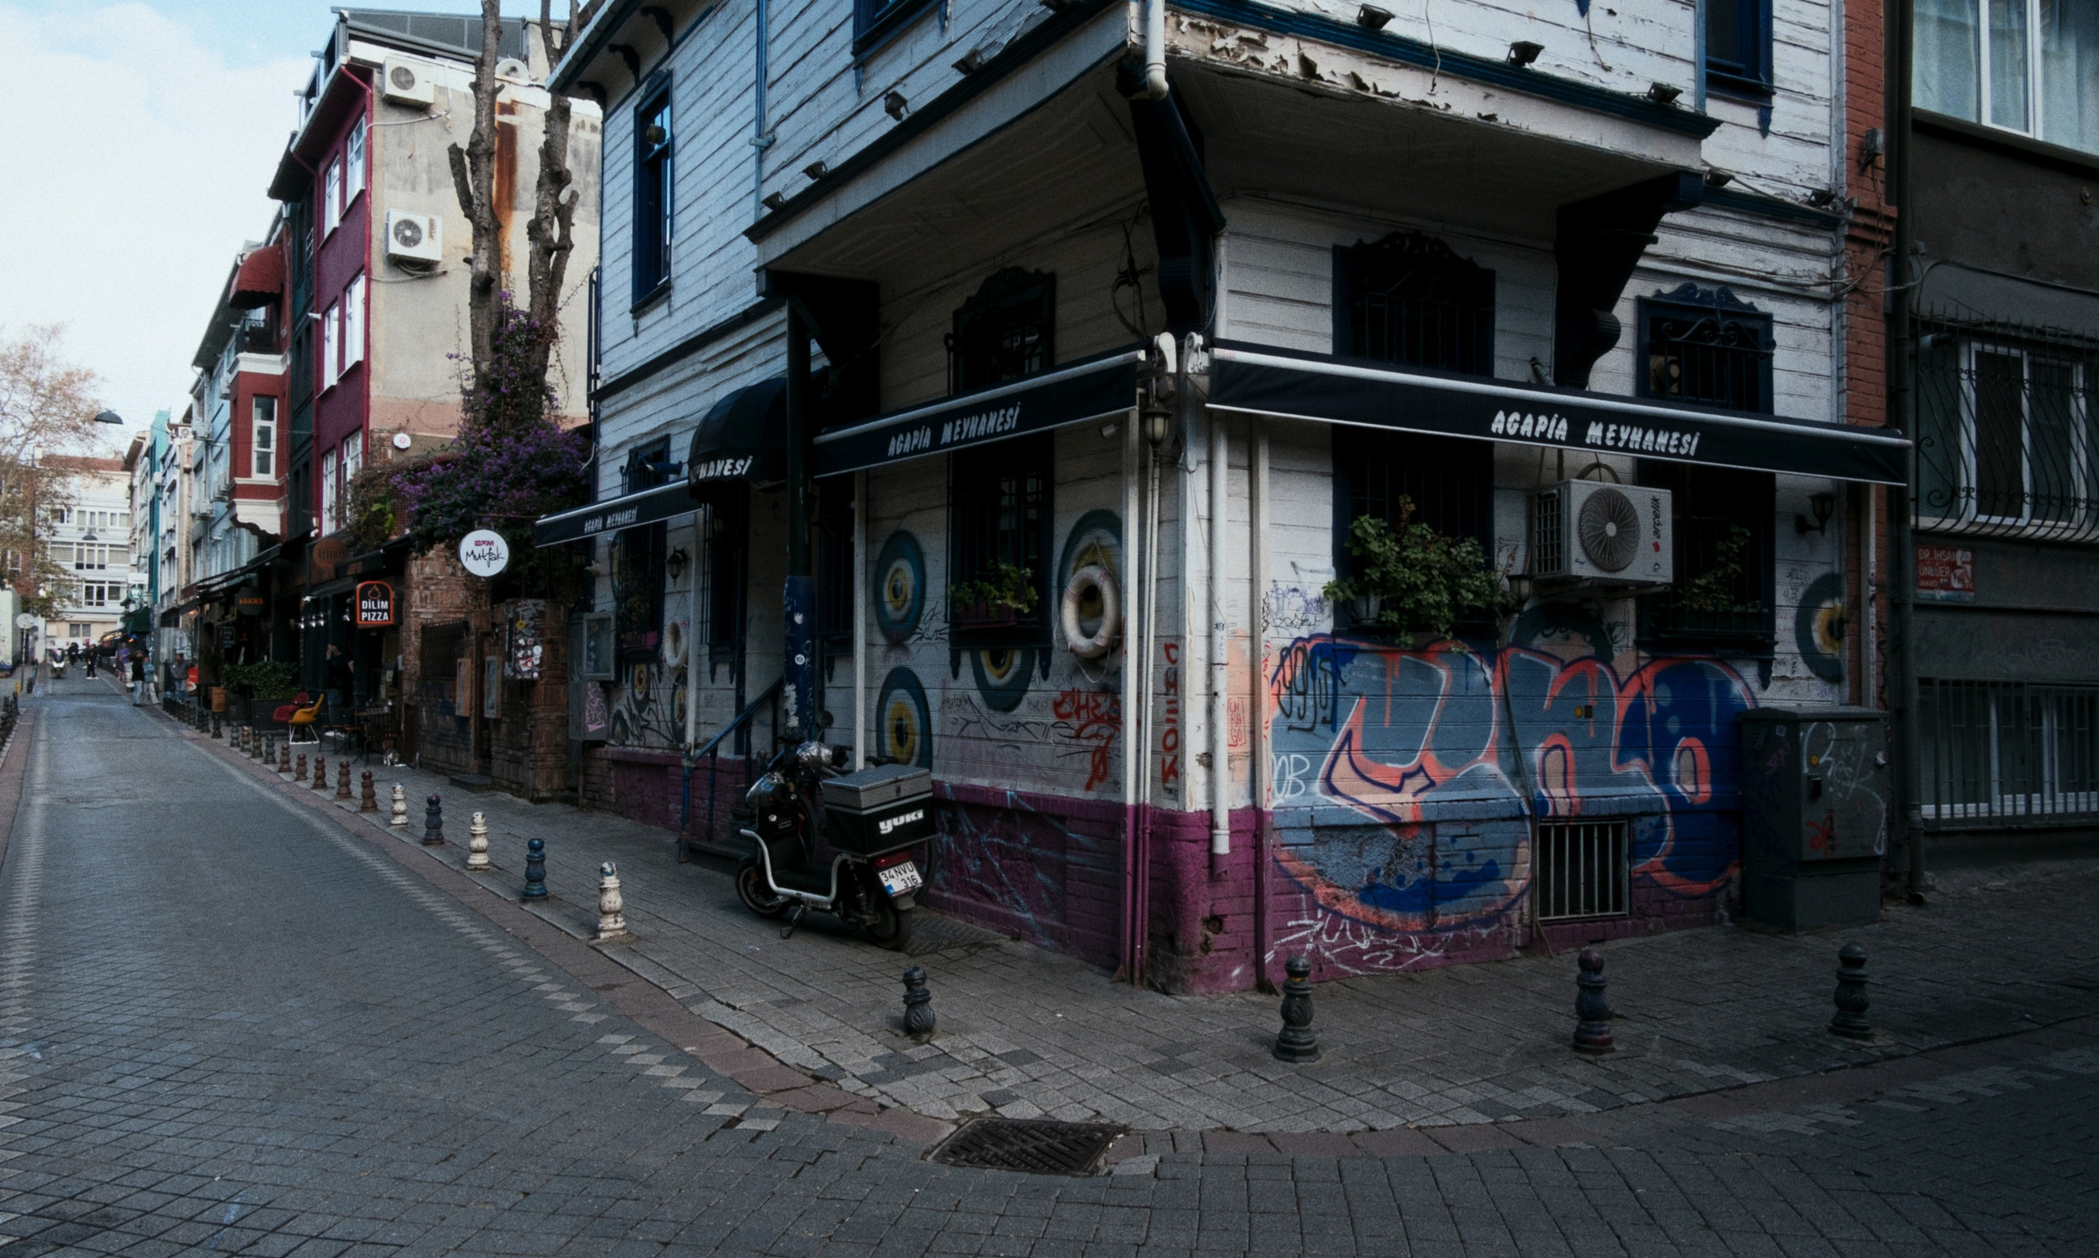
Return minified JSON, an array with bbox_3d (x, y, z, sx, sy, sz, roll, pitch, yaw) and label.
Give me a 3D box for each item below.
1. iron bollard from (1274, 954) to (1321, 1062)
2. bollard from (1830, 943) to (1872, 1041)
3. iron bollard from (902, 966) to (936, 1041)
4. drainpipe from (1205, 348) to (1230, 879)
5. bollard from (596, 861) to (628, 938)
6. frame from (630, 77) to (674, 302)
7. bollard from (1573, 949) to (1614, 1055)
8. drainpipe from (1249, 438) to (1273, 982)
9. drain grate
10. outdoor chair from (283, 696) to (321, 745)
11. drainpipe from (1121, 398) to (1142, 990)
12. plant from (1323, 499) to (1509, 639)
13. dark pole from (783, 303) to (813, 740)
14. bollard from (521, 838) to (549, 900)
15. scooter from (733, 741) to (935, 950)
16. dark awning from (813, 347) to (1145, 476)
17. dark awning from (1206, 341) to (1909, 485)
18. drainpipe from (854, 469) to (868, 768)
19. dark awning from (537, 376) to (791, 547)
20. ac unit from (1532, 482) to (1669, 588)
[{"bbox_3d":[1.058,1.617,5.979,0.200,0.454,0.200,1,-3,0],"label":"iron bollard"},{"bbox_3d":[3.740,1.695,6.527,0.178,0.446,0.178,2,-3,-24],"label":"bollard"},{"bbox_3d":[-0.575,1.653,6.177,0.145,0.318,0.145,1,-3,0],"label":"iron bollard"},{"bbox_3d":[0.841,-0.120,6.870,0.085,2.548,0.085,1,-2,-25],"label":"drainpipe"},{"bbox_3d":[-2.596,1.609,8.280,0.185,0.457,0.185,3,-3,-36],"label":"bollard"},{"bbox_3d":[-3.933,-4.309,13.868,0.140,2.000,1.120,2,-2,-34],"label":"frame"},{"bbox_3d":[2.373,1.627,6.109,0.183,0.457,0.183,2,-3,-24],"label":"bollard"},{"bbox_3d":[1.058,0.375,6.969,0.090,2.824,0.080,1,-2,-25],"label":"drainpipe"},{"bbox_3d":[-0.070,1.824,4.889,0.580,0.050,0.515,0,-3,14],"label":"drain grate"},{"bbox_3d":[-12.483,1.523,23.400,0.620,0.820,0.620,2,-2,-32],"label":"outdoor chair"},{"bbox_3d":[0.445,0.324,7.493,0.075,3.070,0.075,3,-3,-36],"label":"drainpipe"},{"bbox_3d":[1.888,-0.313,7.209,1.030,0.700,0.430,1,-2,-25],"label":"plant"},{"bbox_3d":[-1.758,-0.211,9.839,0.180,4.242,0.180,1,-3,-31],"label":"dark pole"},{"bbox_3d":[-3.548,1.650,9.660,0.165,0.420,0.165,0,-2,0],"label":"bollard"},{"bbox_3d":[-1.350,1.257,8.331,0.670,1.120,1.760,2,-2,-37],"label":"scooter"},{"bbox_3d":[-0.451,-1.202,8.237,0.380,0.360,3.500,2,-2,-34],"label":"dark awning"},{"bbox_3d":[3.194,-1.210,8.276,5.340,0.400,0.320,2,-3,-24],"label":"dark awning"},{"bbox_3d":[-1.341,0.392,9.942,0.080,3.080,0.080,3,-3,-36],"label":"drainpipe"},{"bbox_3d":[-3.920,-1.387,13.059,0.850,0.930,6.600,3,-3,-36],"label":"dark awning"},{"bbox_3d":[3.055,-0.522,7.733,0.800,0.530,0.280,1,-2,-25],"label":"ac unit"}]

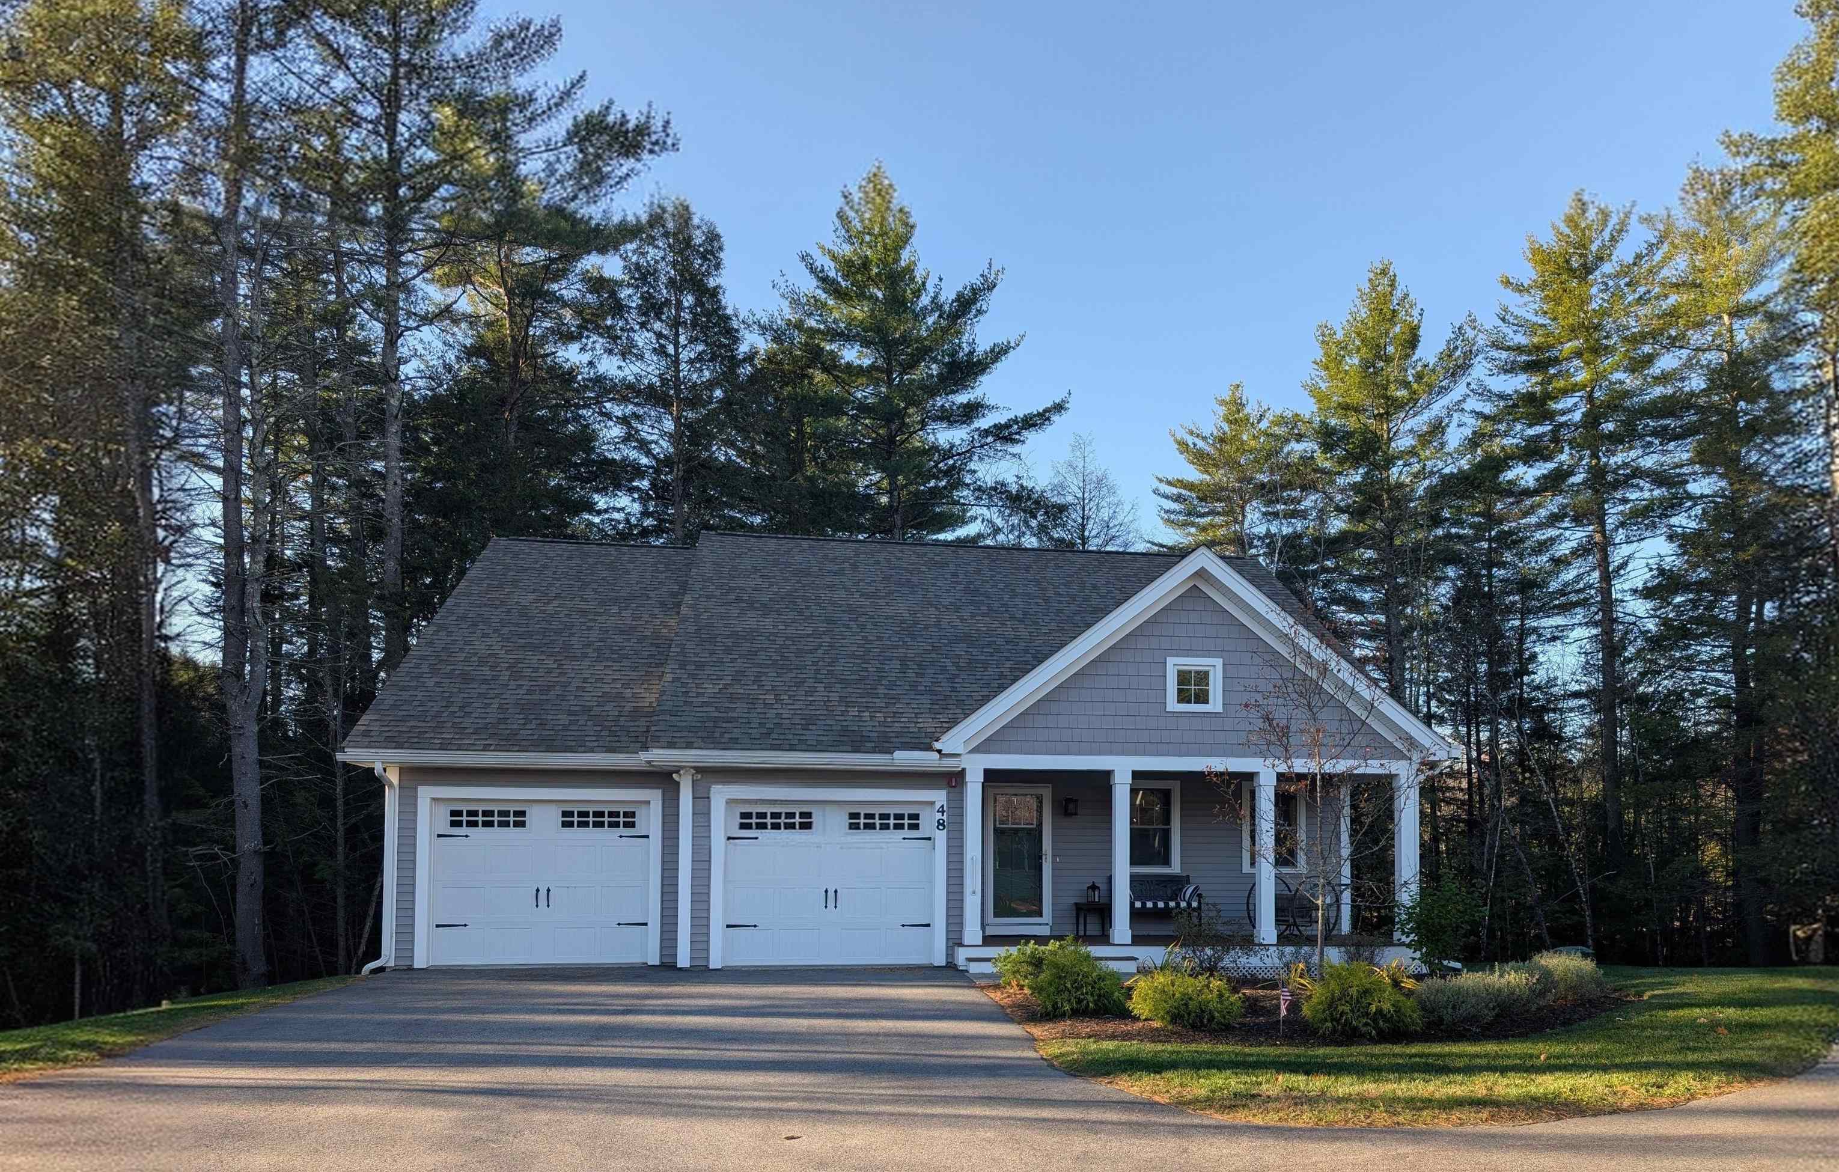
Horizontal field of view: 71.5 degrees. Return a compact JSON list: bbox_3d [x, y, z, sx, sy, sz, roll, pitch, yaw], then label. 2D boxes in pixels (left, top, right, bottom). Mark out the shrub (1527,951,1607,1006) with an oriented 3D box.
[{"bbox_3d":[7.197,4.362,14.200,0.900,0.650,0.850,1,-6,-8],"label":"shrub"}]

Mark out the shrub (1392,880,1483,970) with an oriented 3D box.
[{"bbox_3d":[6.557,4.311,16.100,1.120,1.200,1.100,1,-6,-8],"label":"shrub"}]

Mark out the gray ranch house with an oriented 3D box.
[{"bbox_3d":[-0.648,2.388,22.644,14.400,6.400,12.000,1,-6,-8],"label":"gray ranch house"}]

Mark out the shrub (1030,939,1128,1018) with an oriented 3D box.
[{"bbox_3d":[1.636,4.024,13.100,1.000,0.770,0.950,1,-6,-8],"label":"shrub"}]

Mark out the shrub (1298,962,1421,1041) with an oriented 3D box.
[{"bbox_3d":[4.228,3.960,12.200,1.120,0.720,1.050,1,-6,-8],"label":"shrub"}]

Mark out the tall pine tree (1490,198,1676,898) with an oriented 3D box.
[{"bbox_3d":[17.098,-0.896,33.000,4.700,18.590,4.700,1,-6,-8],"label":"tall pine tree"}]

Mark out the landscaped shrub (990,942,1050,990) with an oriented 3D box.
[{"bbox_3d":[1.166,4.182,14.000,0.800,0.600,0.800,1,-6,-8],"label":"landscaped shrub"}]

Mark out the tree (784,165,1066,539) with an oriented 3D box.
[{"bbox_3d":[0.062,-2.109,37.000,8.000,20.220,8.000,1,-6,-8],"label":"tree"}]

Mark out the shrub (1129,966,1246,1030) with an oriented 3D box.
[{"bbox_3d":[2.644,4.062,12.600,1.120,0.600,1.000,1,-6,-8],"label":"shrub"}]

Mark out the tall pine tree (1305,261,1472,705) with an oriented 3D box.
[{"bbox_3d":[13.225,-0.667,36.000,5.000,16.930,5.000,1,-6,-8],"label":"tall pine tree"}]

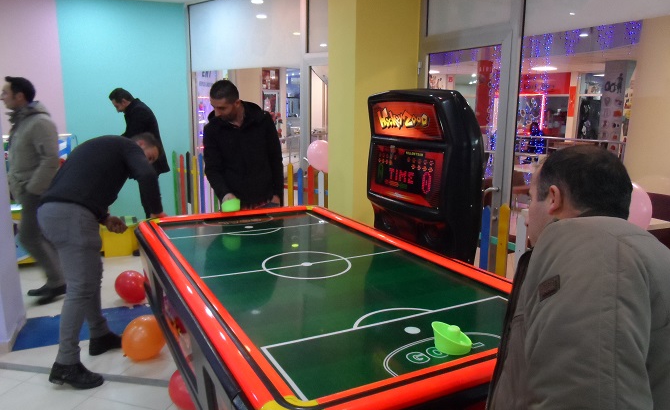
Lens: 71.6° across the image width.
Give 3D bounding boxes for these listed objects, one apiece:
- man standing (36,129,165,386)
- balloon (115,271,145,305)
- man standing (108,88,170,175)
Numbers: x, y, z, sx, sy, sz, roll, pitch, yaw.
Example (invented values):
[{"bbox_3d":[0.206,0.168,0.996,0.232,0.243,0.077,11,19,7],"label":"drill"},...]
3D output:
[{"bbox_3d":[-1.384,0.267,2.785,0.730,1.390,0.540,-5,12,-30],"label":"man standing"},{"bbox_3d":[-1.615,0.669,3.721,0.260,0.260,0.260,1,10,0],"label":"balloon"},{"bbox_3d":[-1.976,-0.288,4.779,0.620,1.760,0.520,-1,10,-13],"label":"man standing"}]

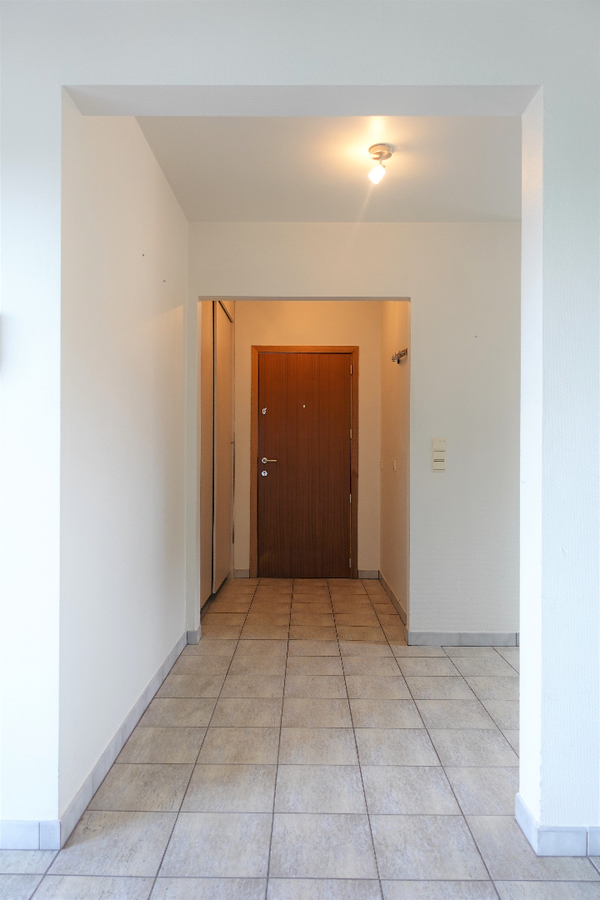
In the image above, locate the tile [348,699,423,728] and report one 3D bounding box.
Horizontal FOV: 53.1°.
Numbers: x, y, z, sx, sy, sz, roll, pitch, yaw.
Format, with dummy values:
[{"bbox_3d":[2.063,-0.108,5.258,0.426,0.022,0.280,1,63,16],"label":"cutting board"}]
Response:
[{"bbox_3d":[0.374,1.159,2.625,0.298,0.010,0.293,0,0,1],"label":"tile"}]

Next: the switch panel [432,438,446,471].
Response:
[{"bbox_3d":[0.825,0.031,3.547,0.083,0.200,0.013,0,0,1],"label":"switch panel"}]

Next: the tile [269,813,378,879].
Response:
[{"bbox_3d":[0.066,1.156,1.754,0.298,0.010,0.293,0,0,1],"label":"tile"}]

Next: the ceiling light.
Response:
[{"bbox_3d":[0.368,-1.283,2.716,0.110,0.155,0.110,0,0,0],"label":"ceiling light"}]

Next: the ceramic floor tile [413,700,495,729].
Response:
[{"bbox_3d":[0.677,1.167,2.641,0.299,0.010,0.292,0,0,0],"label":"ceramic floor tile"}]

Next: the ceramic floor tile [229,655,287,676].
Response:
[{"bbox_3d":[-0.223,1.165,3.232,0.299,0.010,0.294,0,0,0],"label":"ceramic floor tile"}]

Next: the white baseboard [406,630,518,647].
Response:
[{"bbox_3d":[0.982,1.115,3.546,0.680,0.088,0.012,0,0,1],"label":"white baseboard"}]

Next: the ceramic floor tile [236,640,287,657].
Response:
[{"bbox_3d":[-0.218,1.158,3.503,0.298,0.010,0.293,0,0,1],"label":"ceramic floor tile"}]

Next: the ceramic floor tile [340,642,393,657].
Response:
[{"bbox_3d":[0.382,1.166,3.522,0.299,0.010,0.292,0,0,0],"label":"ceramic floor tile"}]

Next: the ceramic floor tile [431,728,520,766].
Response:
[{"bbox_3d":[0.676,1.167,2.346,0.299,0.010,0.294,0,0,0],"label":"ceramic floor tile"}]

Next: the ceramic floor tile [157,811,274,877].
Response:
[{"bbox_3d":[-0.235,1.162,1.769,0.299,0.010,0.294,0,0,0],"label":"ceramic floor tile"}]

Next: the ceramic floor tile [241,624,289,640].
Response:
[{"bbox_3d":[-0.219,1.172,3.840,0.300,0.010,0.297,0,0,0],"label":"ceramic floor tile"}]

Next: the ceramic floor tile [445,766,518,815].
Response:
[{"bbox_3d":[0.668,1.159,2.040,0.298,0.010,0.293,0,0,1],"label":"ceramic floor tile"}]

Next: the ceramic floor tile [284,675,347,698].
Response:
[{"bbox_3d":[0.076,1.170,2.951,0.300,0.010,0.297,0,0,0],"label":"ceramic floor tile"}]

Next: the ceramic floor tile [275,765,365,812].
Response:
[{"bbox_3d":[0.068,1.164,2.060,0.299,0.010,0.292,0,0,0],"label":"ceramic floor tile"}]

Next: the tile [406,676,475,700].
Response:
[{"bbox_3d":[0.679,1.167,2.934,0.299,0.010,0.292,0,0,0],"label":"tile"}]

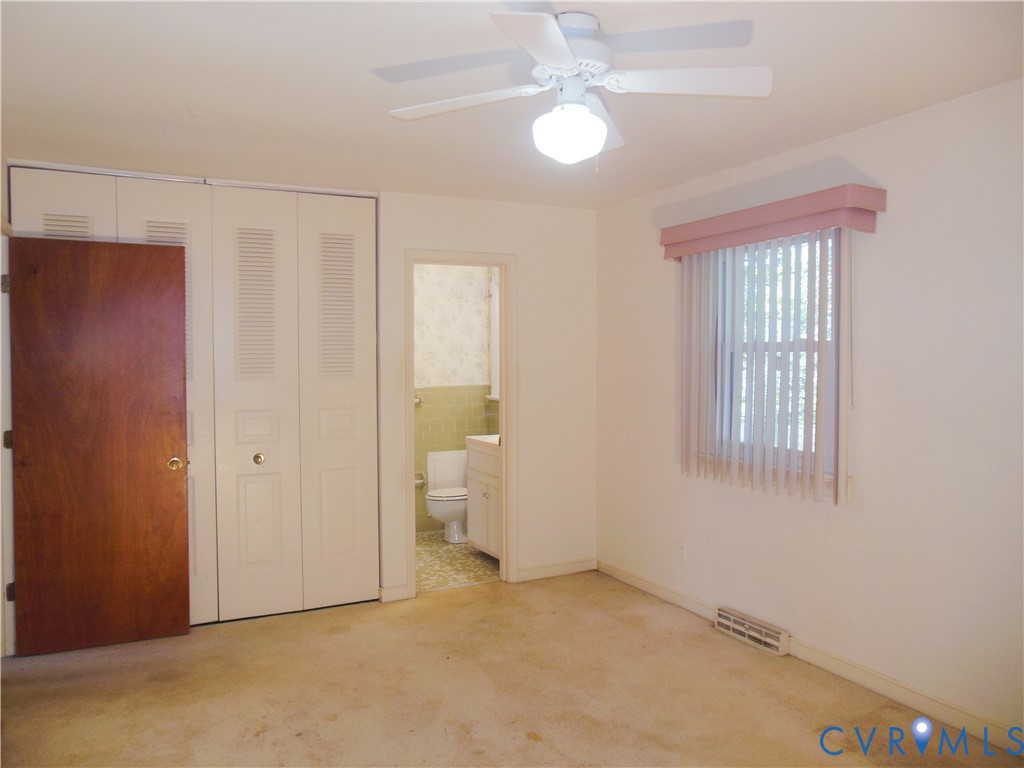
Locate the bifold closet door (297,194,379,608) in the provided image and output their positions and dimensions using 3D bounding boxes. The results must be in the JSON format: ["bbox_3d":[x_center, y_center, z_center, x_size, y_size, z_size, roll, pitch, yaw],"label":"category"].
[{"bbox_3d":[-0.981,0.105,4.199,0.442,2.315,0.032,-1,2,-28],"label":"bifold closet door"}]

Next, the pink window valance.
[{"bbox_3d":[1.191,-0.741,3.557,0.224,0.172,1.180,-1,2,-28],"label":"pink window valance"}]

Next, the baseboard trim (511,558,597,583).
[{"bbox_3d":[0.314,1.234,4.875,0.605,0.081,0.018,-1,2,-28],"label":"baseboard trim"}]

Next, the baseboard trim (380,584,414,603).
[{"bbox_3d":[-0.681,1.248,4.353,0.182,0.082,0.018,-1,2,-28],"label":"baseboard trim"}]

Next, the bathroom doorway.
[{"bbox_3d":[-0.315,0.241,4.571,0.731,2.086,0.120,-1,2,-28],"label":"bathroom doorway"}]

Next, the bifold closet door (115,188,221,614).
[{"bbox_3d":[-1.756,0.121,3.792,0.444,2.295,0.032,-1,2,-28],"label":"bifold closet door"}]

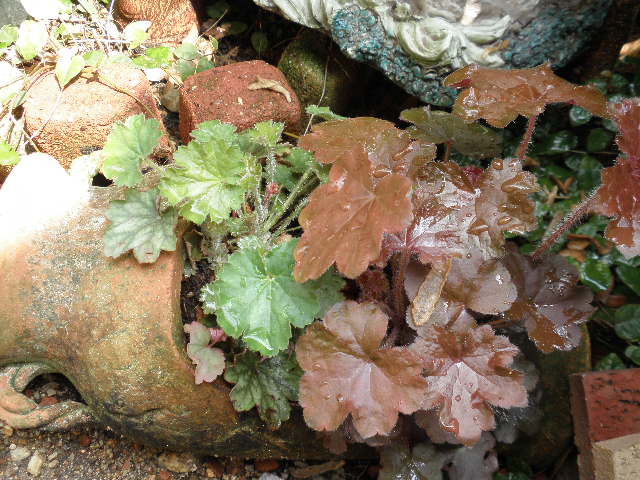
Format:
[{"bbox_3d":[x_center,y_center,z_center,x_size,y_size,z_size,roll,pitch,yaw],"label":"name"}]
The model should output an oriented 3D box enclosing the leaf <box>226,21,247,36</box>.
[{"bbox_3d":[-0.100,-0.254,0.820,0.024,0.007,0.025,3,66,1],"label":"leaf"}]

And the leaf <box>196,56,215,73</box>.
[{"bbox_3d":[-0.128,-0.195,0.760,0.022,0.008,0.021,-18,64,-16],"label":"leaf"}]

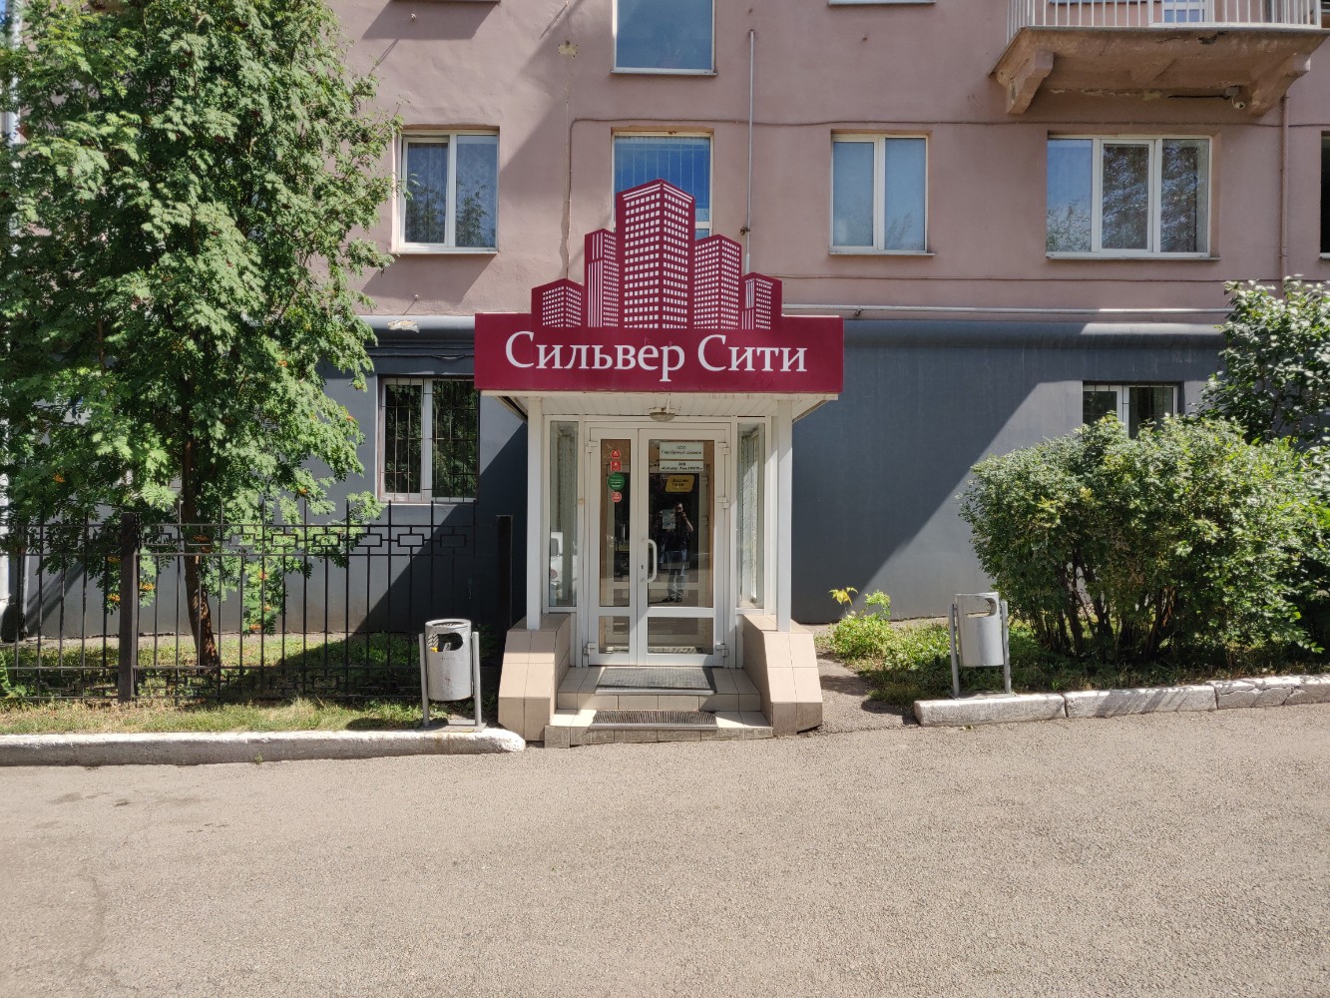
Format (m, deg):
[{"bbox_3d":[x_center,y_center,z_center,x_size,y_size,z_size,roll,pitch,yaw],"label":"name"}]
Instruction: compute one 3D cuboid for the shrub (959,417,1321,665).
[{"bbox_3d":[4.005,0.368,8.200,2.850,2.030,1.850,1,0,1],"label":"shrub"}]

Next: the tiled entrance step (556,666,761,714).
[{"bbox_3d":[-0.033,1.534,7.830,1.520,0.130,1.180,1,0,1],"label":"tiled entrance step"}]

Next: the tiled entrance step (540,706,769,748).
[{"bbox_3d":[-0.036,1.665,6.980,1.580,0.140,0.520,1,0,1],"label":"tiled entrance step"}]

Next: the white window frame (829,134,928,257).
[{"bbox_3d":[2.579,-3.667,11.560,1.170,1.440,0.100,1,0,1],"label":"white window frame"}]

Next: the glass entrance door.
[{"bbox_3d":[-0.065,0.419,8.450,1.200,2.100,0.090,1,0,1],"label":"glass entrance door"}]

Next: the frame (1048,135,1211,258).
[{"bbox_3d":[5.545,-3.614,11.510,1.950,1.460,0.100,1,0,1],"label":"frame"}]

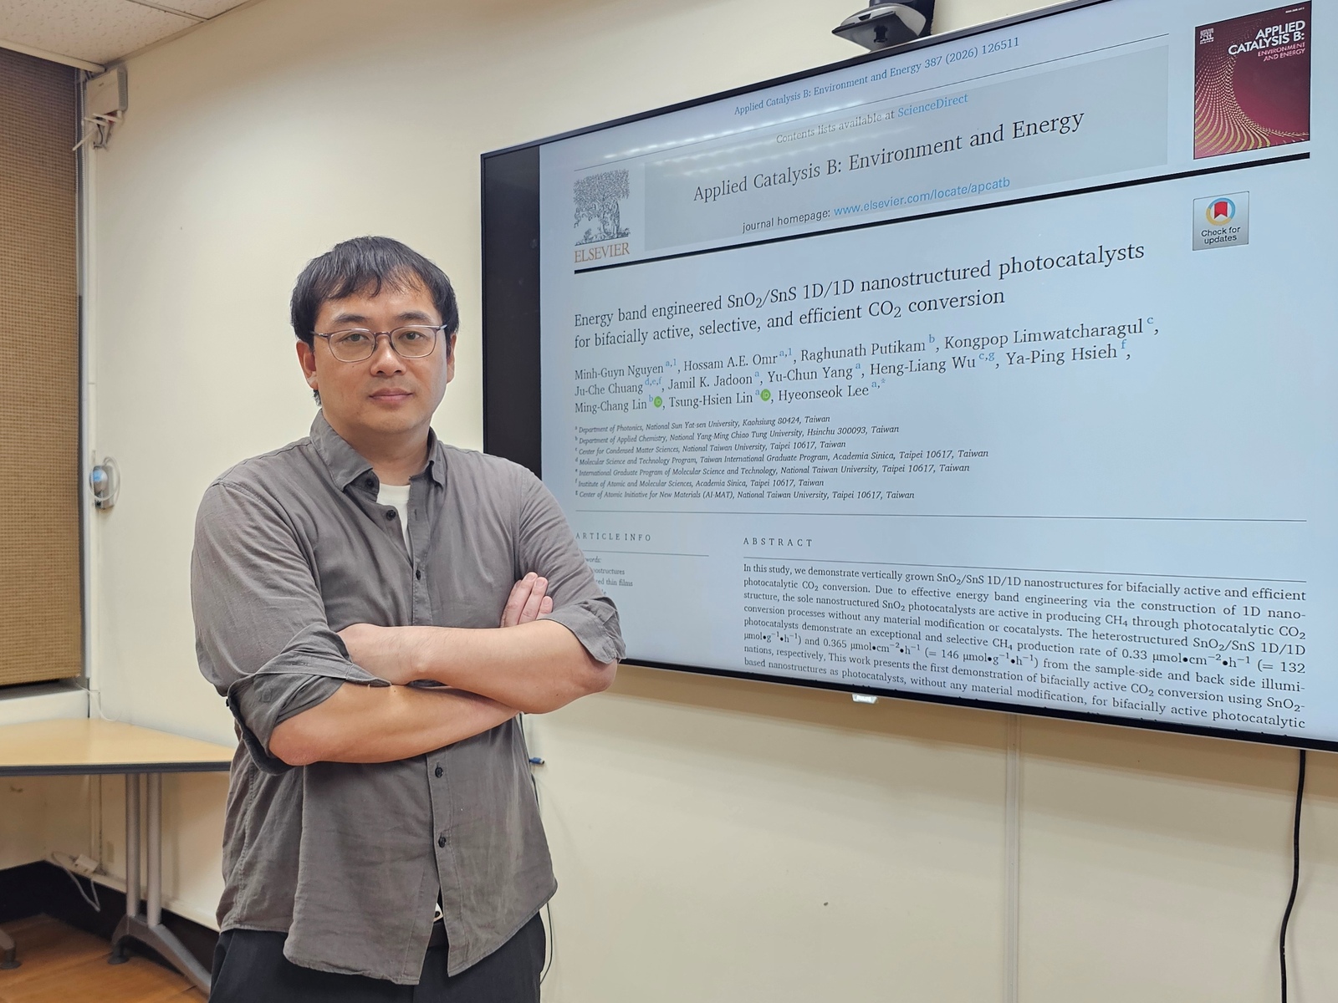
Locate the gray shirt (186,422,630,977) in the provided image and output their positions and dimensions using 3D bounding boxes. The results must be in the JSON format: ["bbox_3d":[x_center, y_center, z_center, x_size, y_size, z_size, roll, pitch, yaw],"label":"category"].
[{"bbox_3d":[-0.340,0.225,1.180,0.535,0.700,0.335,-1,1,-30],"label":"gray shirt"}]

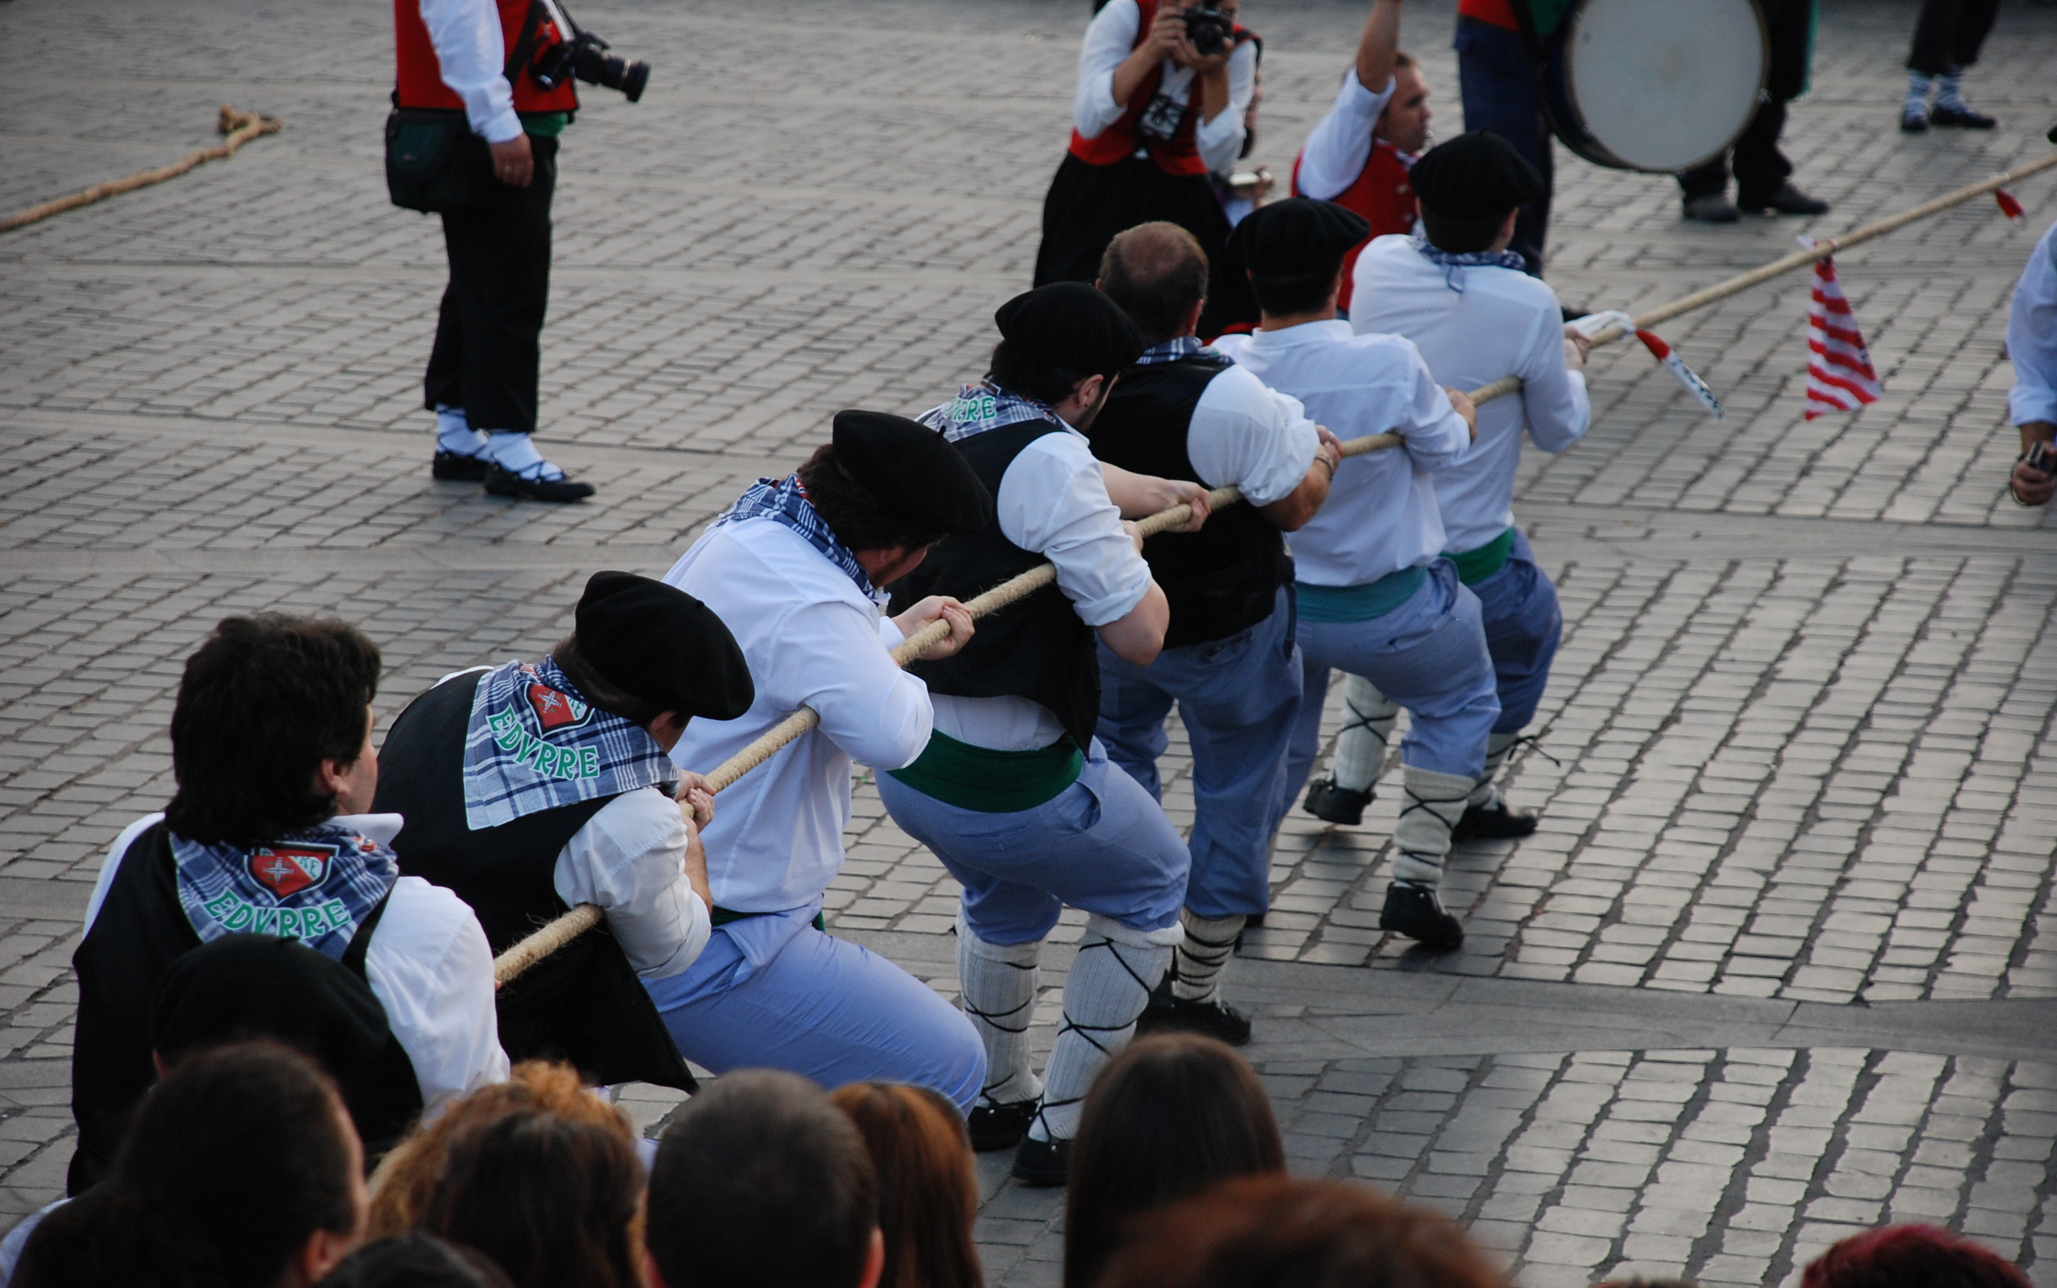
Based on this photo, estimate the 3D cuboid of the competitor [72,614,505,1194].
[{"bbox_3d":[-0.958,0.692,12.500,0.570,1.410,0.680,4,8,25],"label":"competitor"}]

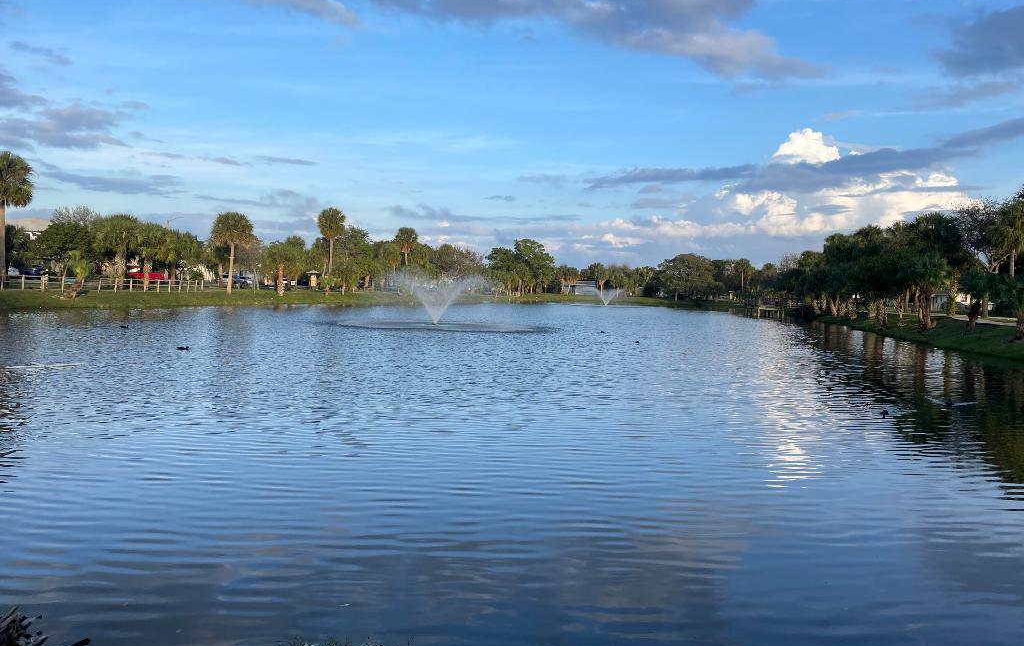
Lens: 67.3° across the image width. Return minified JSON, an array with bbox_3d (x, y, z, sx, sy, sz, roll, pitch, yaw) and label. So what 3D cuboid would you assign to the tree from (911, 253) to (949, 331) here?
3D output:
[{"bbox_3d":[24.457,-1.814,45.000,2.400,4.510,2.400,3,3,28],"label":"tree"}]

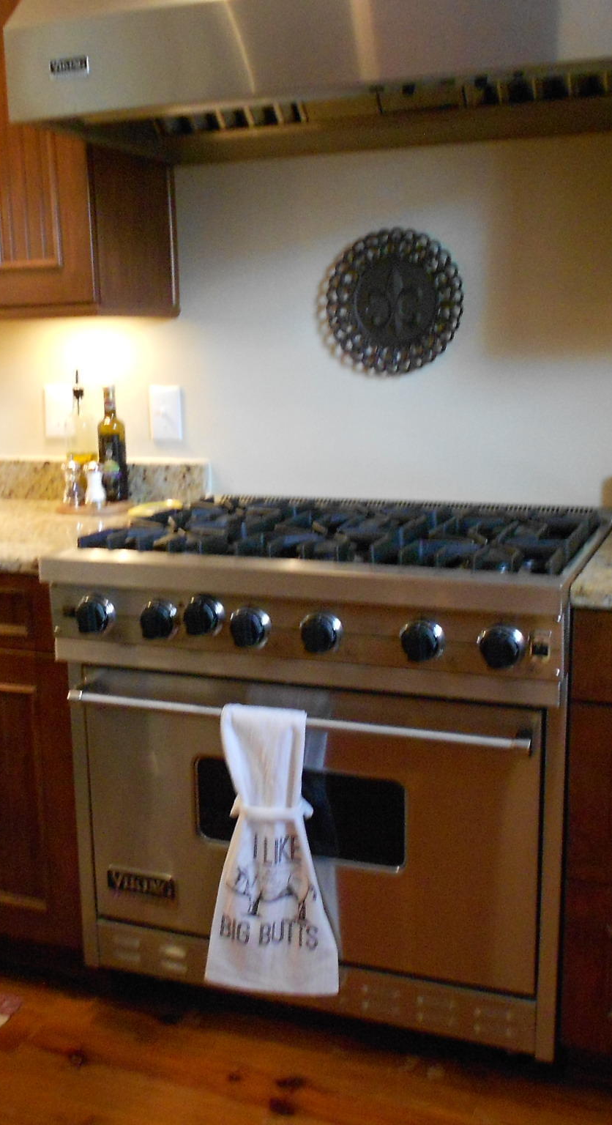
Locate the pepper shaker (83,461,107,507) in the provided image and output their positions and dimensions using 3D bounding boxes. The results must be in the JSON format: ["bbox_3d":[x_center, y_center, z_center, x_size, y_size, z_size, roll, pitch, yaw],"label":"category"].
[{"bbox_3d":[-0.493,-0.186,2.637,0.047,0.102,0.047,3,12,21],"label":"pepper shaker"}]

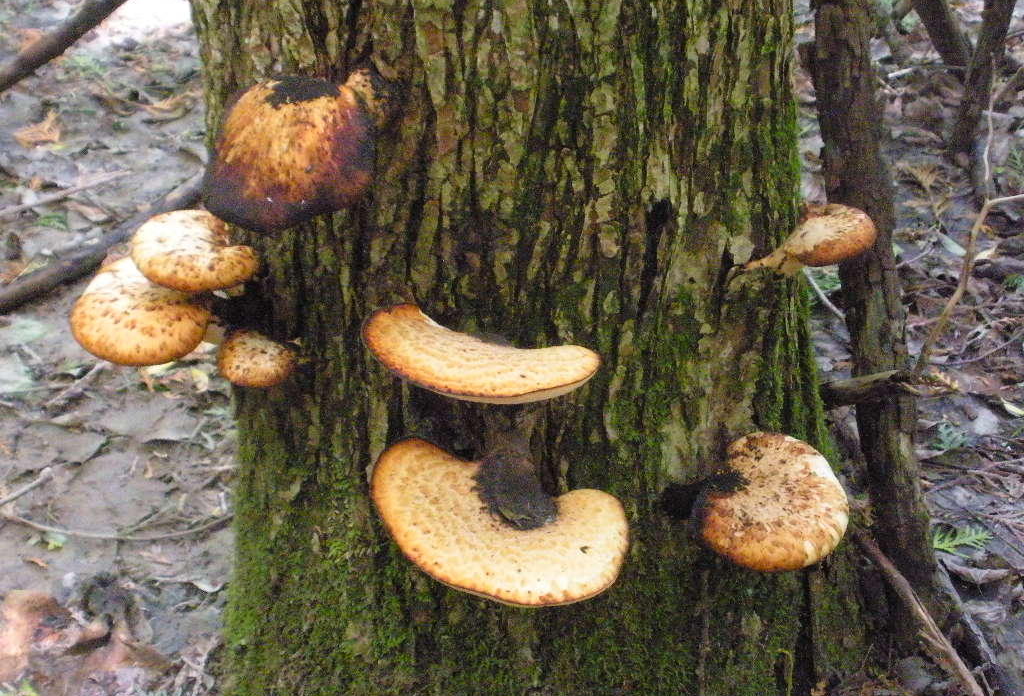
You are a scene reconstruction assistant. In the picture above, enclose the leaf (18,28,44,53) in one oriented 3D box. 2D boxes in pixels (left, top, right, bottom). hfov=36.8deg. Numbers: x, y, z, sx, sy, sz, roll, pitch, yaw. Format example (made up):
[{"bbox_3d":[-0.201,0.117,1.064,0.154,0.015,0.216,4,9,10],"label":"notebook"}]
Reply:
[{"bbox_3d":[-0.943,-0.600,3.011,0.055,0.025,0.060,-2,32,0],"label":"leaf"}]

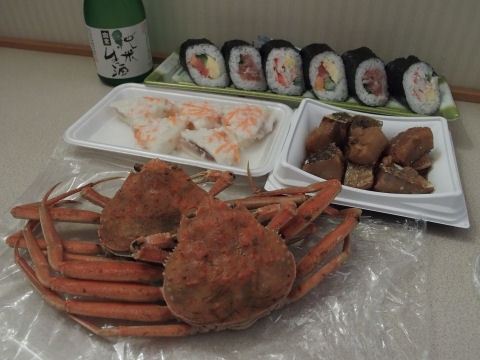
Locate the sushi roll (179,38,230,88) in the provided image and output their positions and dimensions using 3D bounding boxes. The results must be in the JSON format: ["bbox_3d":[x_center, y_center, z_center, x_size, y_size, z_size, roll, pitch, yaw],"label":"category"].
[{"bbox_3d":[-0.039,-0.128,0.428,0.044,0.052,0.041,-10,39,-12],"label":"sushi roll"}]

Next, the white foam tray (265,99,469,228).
[{"bbox_3d":[0.107,-0.024,0.330,0.146,0.028,0.125,10,39,13],"label":"white foam tray"}]

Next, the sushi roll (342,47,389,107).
[{"bbox_3d":[0.130,-0.106,0.402,0.040,0.051,0.042,-4,38,-5],"label":"sushi roll"}]

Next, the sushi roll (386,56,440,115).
[{"bbox_3d":[0.171,-0.094,0.382,0.042,0.052,0.042,-3,38,-3],"label":"sushi roll"}]

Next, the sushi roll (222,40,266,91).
[{"bbox_3d":[0.005,-0.124,0.421,0.041,0.052,0.042,-8,39,-9],"label":"sushi roll"}]

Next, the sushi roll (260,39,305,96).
[{"bbox_3d":[0.046,-0.120,0.417,0.043,0.052,0.041,-4,38,-5],"label":"sushi roll"}]

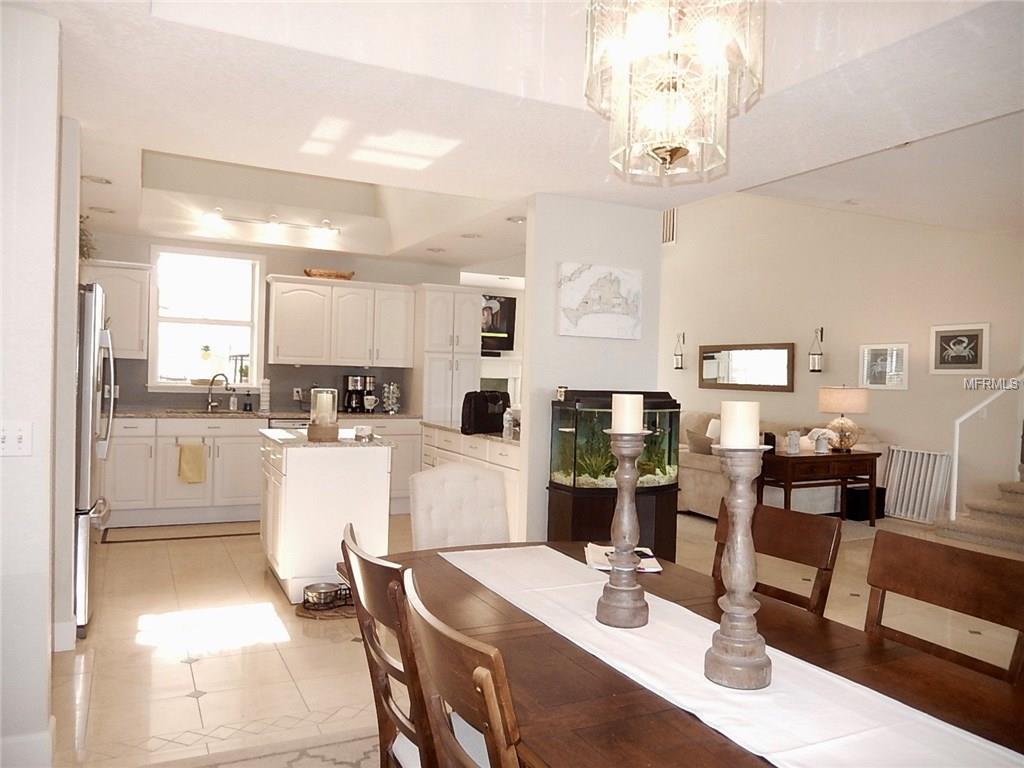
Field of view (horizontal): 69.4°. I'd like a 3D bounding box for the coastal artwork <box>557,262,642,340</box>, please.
[{"bbox_3d":[0.567,-0.534,4.822,0.636,0.467,0.035,1,1,-26],"label":"coastal artwork"}]

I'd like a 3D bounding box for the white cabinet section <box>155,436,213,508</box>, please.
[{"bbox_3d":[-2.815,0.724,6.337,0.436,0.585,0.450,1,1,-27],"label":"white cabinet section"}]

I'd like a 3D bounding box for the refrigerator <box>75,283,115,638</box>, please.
[{"bbox_3d":[-2.561,0.358,3.910,0.785,1.760,0.910,1,1,-26],"label":"refrigerator"}]

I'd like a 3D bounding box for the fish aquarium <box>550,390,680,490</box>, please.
[{"bbox_3d":[0.684,0.342,4.640,0.772,0.584,0.400,1,1,-26],"label":"fish aquarium"}]

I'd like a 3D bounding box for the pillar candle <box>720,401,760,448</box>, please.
[{"bbox_3d":[0.452,0.078,1.464,0.074,0.093,0.074,1,1,-26],"label":"pillar candle"}]

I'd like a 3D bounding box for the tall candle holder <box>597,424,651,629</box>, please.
[{"bbox_3d":[0.277,0.345,1.805,0.126,0.463,0.126,2,1,0],"label":"tall candle holder"}]

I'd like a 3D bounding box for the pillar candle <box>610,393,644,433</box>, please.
[{"bbox_3d":[0.285,0.071,1.803,0.076,0.092,0.076,2,1,0],"label":"pillar candle"}]

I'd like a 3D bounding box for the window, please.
[{"bbox_3d":[-2.837,-0.578,6.915,0.983,1.314,0.110,1,1,-26],"label":"window"}]

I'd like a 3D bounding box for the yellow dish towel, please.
[{"bbox_3d":[-2.701,0.667,6.260,0.214,0.369,0.050,1,1,-26],"label":"yellow dish towel"}]

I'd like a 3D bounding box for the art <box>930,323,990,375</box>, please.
[{"bbox_3d":[4.343,-0.336,7.215,0.030,0.478,0.582,1,1,-26],"label":"art"}]

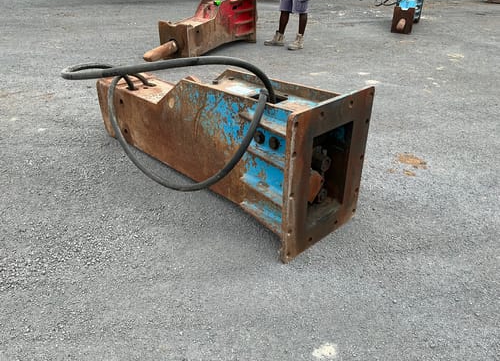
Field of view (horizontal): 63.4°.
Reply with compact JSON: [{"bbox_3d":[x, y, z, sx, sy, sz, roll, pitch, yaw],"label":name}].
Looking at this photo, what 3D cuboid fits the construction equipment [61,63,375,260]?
[{"bbox_3d":[-0.280,-0.378,2.671,0.562,0.775,2.030,-24,37,-36],"label":"construction equipment"}]

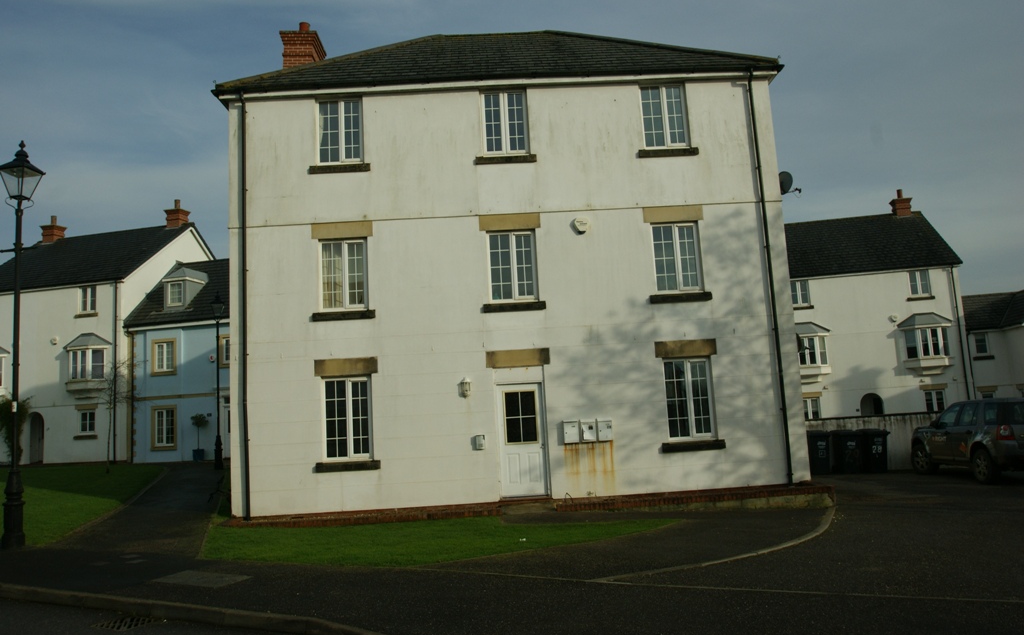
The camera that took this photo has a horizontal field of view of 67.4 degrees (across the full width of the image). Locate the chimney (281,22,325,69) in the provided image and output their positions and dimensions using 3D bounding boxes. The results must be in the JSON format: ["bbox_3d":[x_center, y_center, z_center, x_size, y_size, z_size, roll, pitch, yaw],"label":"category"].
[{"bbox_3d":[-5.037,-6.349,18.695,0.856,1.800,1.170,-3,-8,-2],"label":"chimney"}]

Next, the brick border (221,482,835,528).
[{"bbox_3d":[0.337,3.345,13.443,10.600,0.270,0.400,-3,-8,-2],"label":"brick border"}]

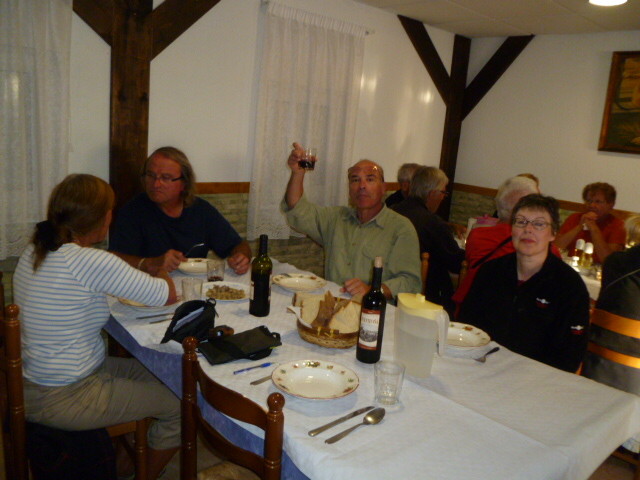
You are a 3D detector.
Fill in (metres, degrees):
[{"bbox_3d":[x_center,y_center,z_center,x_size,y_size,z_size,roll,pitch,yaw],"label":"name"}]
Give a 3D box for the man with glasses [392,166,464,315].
[{"bbox_3d":[0.670,0.229,3.020,0.800,1.290,0.560,-3,14,-35],"label":"man with glasses"}]

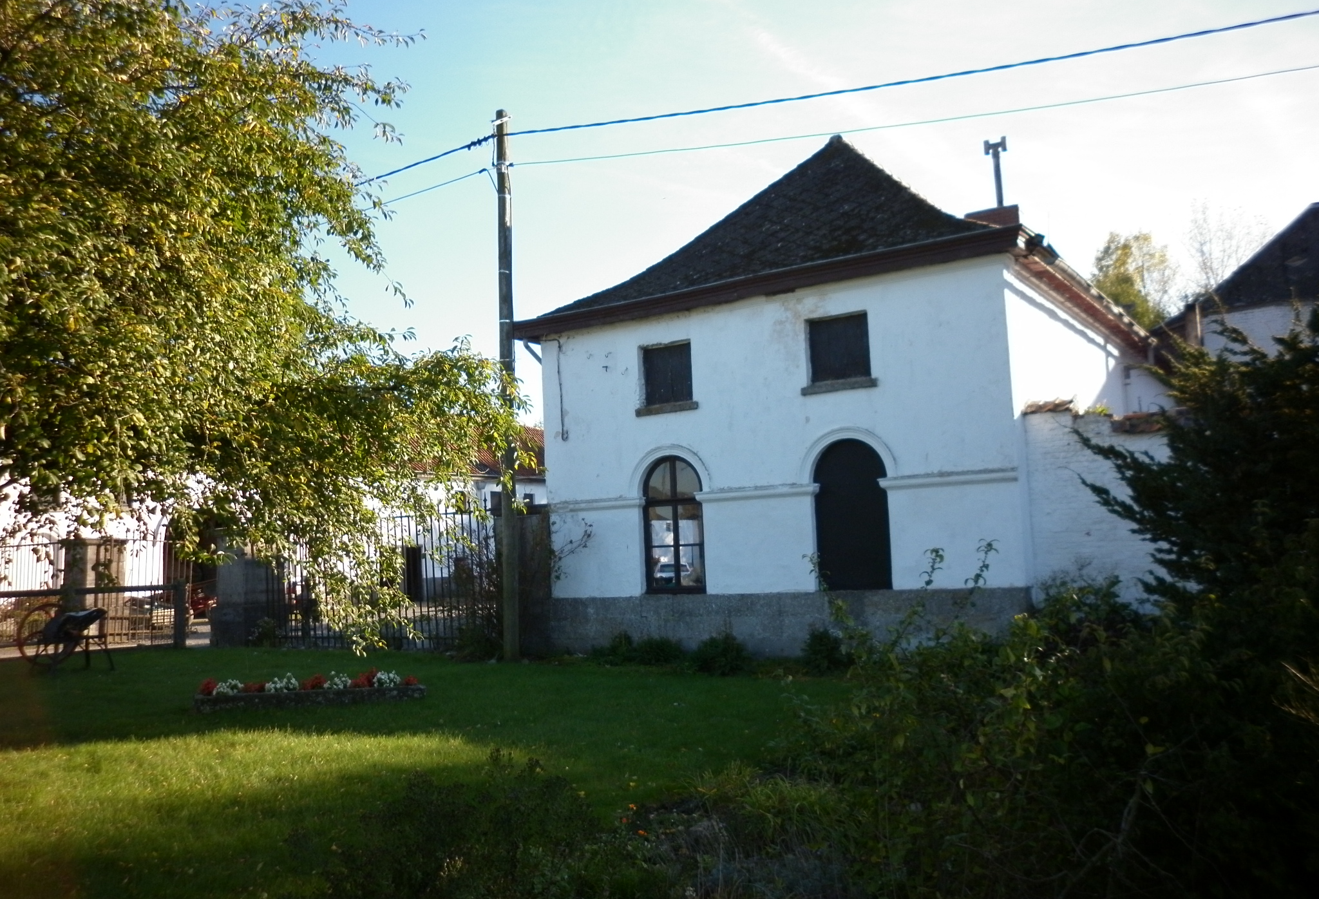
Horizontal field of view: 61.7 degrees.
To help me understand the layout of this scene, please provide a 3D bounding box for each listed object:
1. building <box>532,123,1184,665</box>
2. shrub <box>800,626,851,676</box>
[{"bbox_3d":[3.567,-1.218,20.316,8.624,9.293,8.976,-6,-7,32],"label":"building"},{"bbox_3d":[2.191,2.669,14.640,0.669,0.669,0.669,-6,-7,32],"label":"shrub"}]

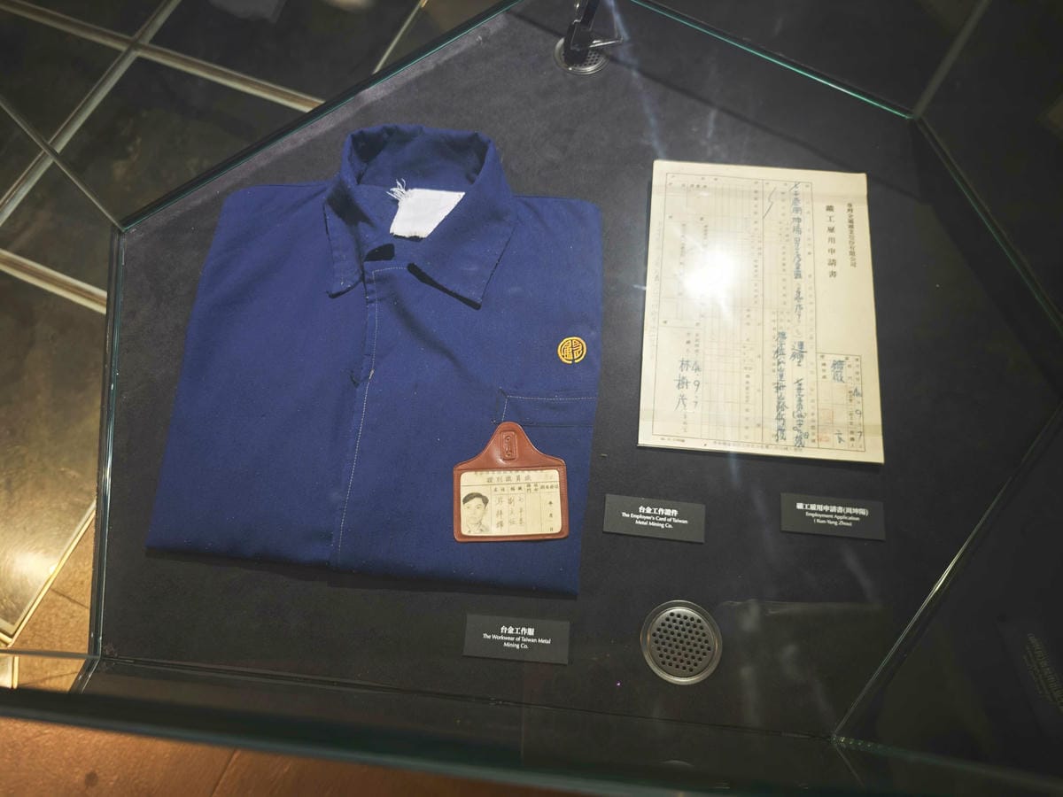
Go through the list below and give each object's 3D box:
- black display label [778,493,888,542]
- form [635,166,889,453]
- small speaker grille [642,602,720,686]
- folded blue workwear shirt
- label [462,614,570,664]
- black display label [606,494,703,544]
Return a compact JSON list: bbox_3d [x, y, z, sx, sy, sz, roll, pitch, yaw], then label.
[{"bbox_3d":[0.261,0.102,0.611,0.087,0.004,0.033,4,69,4],"label":"black display label"},{"bbox_3d":[0.222,-0.096,0.687,0.217,0.004,0.313,5,69,4],"label":"form"},{"bbox_3d":[0.123,0.201,0.577,0.066,0.008,0.066,5,69,4],"label":"small speaker grille"},{"bbox_3d":[-0.134,-0.059,0.661,0.385,0.055,0.441,3,69,4],"label":"folded blue workwear shirt"},{"bbox_3d":[-0.012,0.199,0.584,0.087,0.004,0.033,3,69,3],"label":"label"},{"bbox_3d":[0.108,0.105,0.616,0.087,0.004,0.033,5,69,4],"label":"black display label"}]

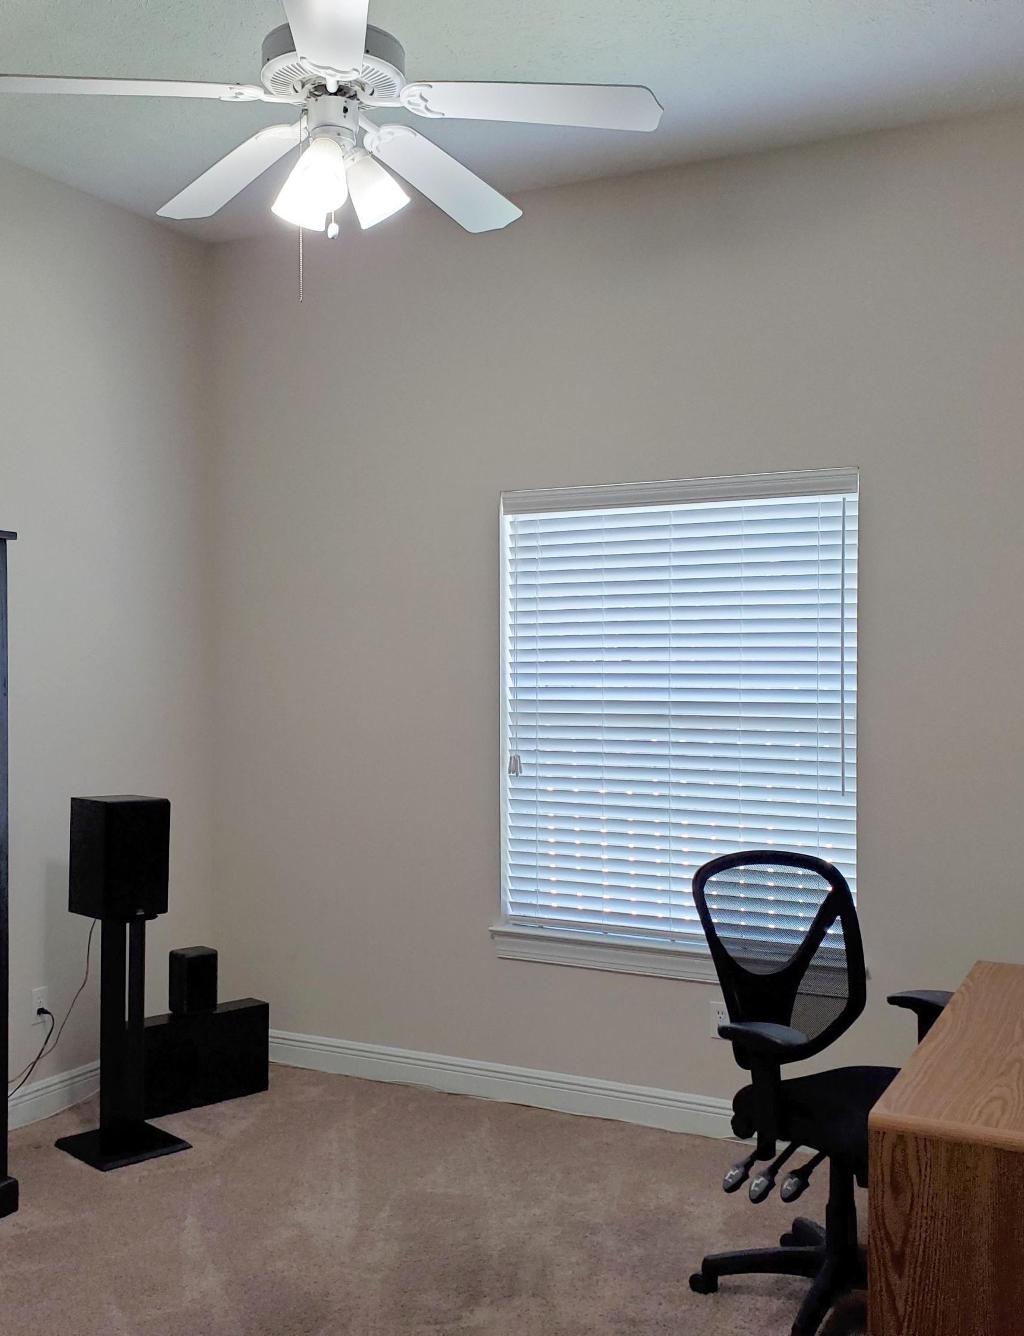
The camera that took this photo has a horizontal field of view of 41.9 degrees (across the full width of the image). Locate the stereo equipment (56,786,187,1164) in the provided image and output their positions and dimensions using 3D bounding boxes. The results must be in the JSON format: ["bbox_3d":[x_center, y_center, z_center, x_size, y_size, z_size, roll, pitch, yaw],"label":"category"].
[{"bbox_3d":[-1.186,0.931,4.089,0.286,1.058,0.305,0,0,-44],"label":"stereo equipment"}]

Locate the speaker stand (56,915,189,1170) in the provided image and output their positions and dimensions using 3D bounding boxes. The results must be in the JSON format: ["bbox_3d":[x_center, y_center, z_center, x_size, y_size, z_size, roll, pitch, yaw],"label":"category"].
[{"bbox_3d":[-1.186,1.105,4.089,0.286,0.710,0.305,0,0,-44],"label":"speaker stand"}]

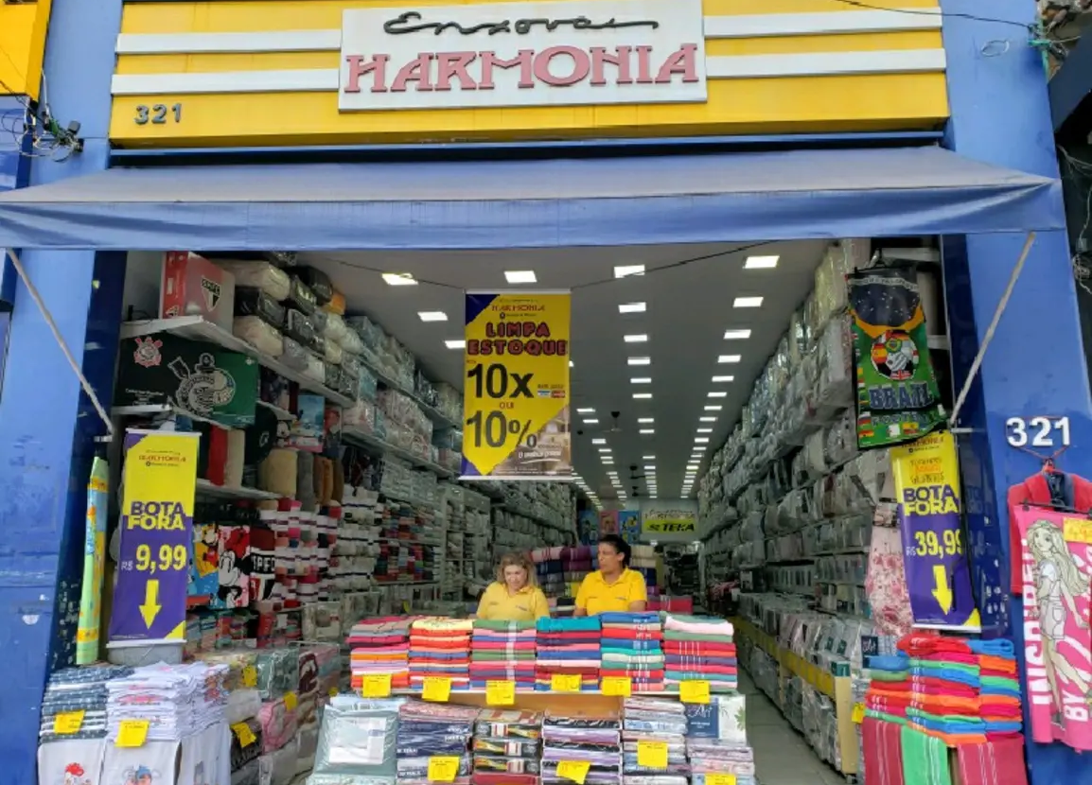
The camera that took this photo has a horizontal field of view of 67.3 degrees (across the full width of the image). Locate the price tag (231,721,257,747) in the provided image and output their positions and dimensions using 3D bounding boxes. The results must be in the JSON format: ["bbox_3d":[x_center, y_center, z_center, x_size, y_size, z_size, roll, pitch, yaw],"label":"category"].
[{"bbox_3d":[-1.861,2.112,5.050,0.012,0.130,0.150,-34,-13,23],"label":"price tag"}]

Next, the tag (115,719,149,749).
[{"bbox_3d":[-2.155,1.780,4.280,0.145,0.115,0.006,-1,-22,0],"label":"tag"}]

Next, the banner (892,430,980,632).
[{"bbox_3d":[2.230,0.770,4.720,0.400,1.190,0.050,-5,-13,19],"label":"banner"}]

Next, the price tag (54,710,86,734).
[{"bbox_3d":[-2.517,1.743,4.330,0.148,0.108,0.006,-1,-22,0],"label":"price tag"}]

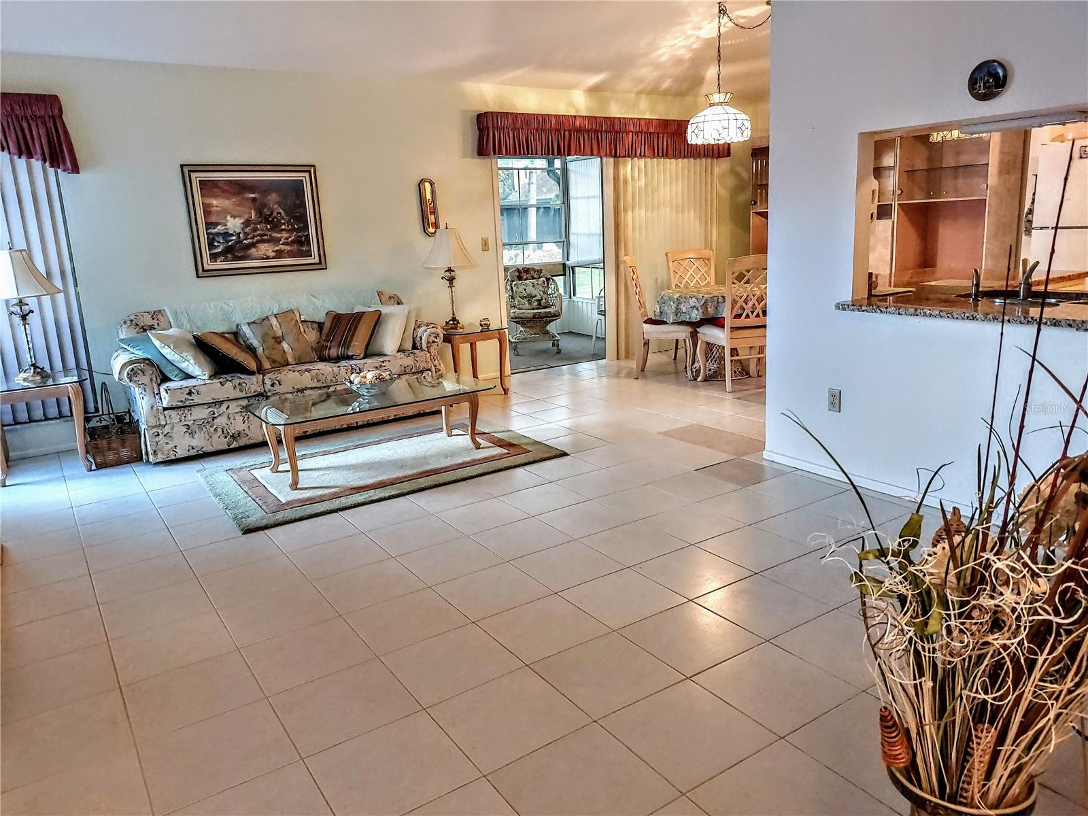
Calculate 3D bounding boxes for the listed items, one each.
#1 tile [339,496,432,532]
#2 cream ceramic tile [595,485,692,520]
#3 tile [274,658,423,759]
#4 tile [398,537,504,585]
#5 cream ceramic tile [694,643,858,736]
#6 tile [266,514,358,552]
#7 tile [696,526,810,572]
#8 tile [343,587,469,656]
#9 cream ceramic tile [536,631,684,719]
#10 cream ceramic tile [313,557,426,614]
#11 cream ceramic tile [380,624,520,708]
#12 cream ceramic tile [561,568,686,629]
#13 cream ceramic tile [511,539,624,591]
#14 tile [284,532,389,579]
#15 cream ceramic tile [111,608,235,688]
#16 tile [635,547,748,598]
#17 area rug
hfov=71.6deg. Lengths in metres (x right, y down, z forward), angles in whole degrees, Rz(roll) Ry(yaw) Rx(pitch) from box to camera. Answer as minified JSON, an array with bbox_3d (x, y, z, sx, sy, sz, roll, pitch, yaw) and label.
[{"bbox_3d":[-0.755,0.505,3.564,0.335,0.010,0.335,-11,16,-33],"label":"tile"},{"bbox_3d":[0.475,0.454,3.618,0.333,0.010,0.333,-11,16,-33],"label":"cream ceramic tile"},{"bbox_3d":[-0.564,0.840,2.137,0.336,0.010,0.336,-11,16,-33],"label":"tile"},{"bbox_3d":[-0.375,0.617,3.027,0.335,0.010,0.335,-11,15,-33],"label":"tile"},{"bbox_3d":[0.655,0.778,2.122,0.335,0.010,0.335,-11,15,-33],"label":"cream ceramic tile"},{"bbox_3d":[-1.048,0.563,3.407,0.333,0.010,0.333,-11,16,-33],"label":"tile"},{"bbox_3d":[0.841,0.559,3.035,0.335,0.010,0.335,-11,16,-33],"label":"tile"},{"bbox_3d":[-0.466,0.721,2.558,0.333,0.010,0.330,-11,16,-33],"label":"tile"},{"bbox_3d":[0.180,0.772,2.196,0.332,0.010,0.327,-11,16,-33],"label":"cream ceramic tile"},{"bbox_3d":[-0.667,0.675,2.877,0.333,0.010,0.333,-11,16,-33],"label":"cream ceramic tile"},{"bbox_3d":[-0.281,0.776,2.296,0.333,0.010,0.330,-11,16,-33],"label":"cream ceramic tile"},{"bbox_3d":[0.283,0.680,2.707,0.333,0.010,0.333,-11,16,-33],"label":"cream ceramic tile"},{"bbox_3d":[0.093,0.616,2.938,0.335,0.010,0.335,-11,15,-33],"label":"cream ceramic tile"},{"bbox_3d":[-0.848,0.618,3.147,0.336,0.010,0.336,-11,16,-33],"label":"tile"},{"bbox_3d":[-1.197,0.771,2.439,0.332,0.010,0.327,-11,16,-33],"label":"cream ceramic tile"},{"bbox_3d":[0.554,0.611,2.815,0.332,0.010,0.327,-11,16,-33],"label":"tile"},{"bbox_3d":[-0.912,0.315,4.386,1.810,0.015,1.190,-11,15,-33],"label":"area rug"}]

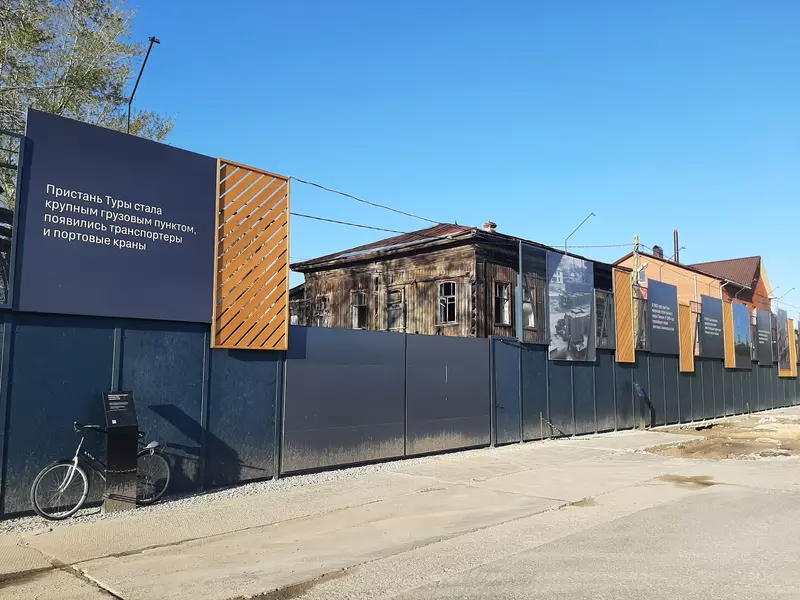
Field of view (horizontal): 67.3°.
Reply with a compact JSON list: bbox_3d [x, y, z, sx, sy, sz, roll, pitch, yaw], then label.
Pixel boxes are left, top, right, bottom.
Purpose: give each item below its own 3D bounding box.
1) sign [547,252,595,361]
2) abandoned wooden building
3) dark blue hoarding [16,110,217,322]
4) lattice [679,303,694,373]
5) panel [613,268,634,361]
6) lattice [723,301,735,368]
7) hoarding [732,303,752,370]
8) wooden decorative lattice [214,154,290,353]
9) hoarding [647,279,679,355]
[{"bbox_3d":[4.640,0.238,16.321,0.100,2.812,2.504,-6,-9,44],"label":"sign"},{"bbox_3d":[3.084,0.806,28.128,10.831,8.349,12.173,-6,-9,44],"label":"abandoned wooden building"},{"bbox_3d":[-3.661,-0.982,8.039,0.100,2.463,2.473,-6,-9,44],"label":"dark blue hoarding"},{"bbox_3d":[10.516,1.417,22.164,0.120,2.460,1.260,-6,-9,44],"label":"lattice"},{"bbox_3d":[6.877,0.496,18.576,0.120,2.837,1.347,-6,-9,44],"label":"panel"},{"bbox_3d":[14.052,1.492,25.741,0.120,2.823,1.277,-6,-9,44],"label":"lattice"},{"bbox_3d":[15.369,1.654,27.044,0.100,2.819,2.301,-6,-9,44],"label":"hoarding"},{"bbox_3d":[-2.312,-0.652,9.385,0.120,2.838,1.292,-6,-9,44],"label":"wooden decorative lattice"},{"bbox_3d":[9.116,0.630,20.816,0.100,2.412,2.539,-6,-9,44],"label":"hoarding"}]

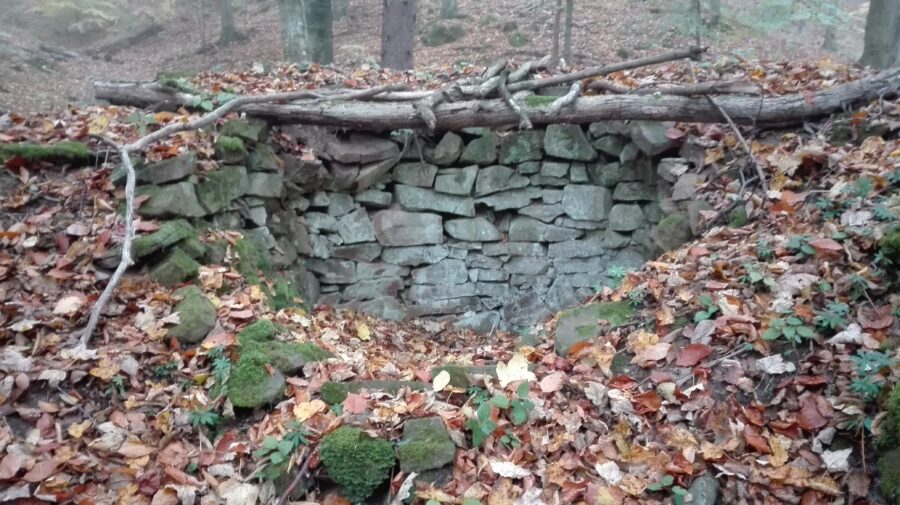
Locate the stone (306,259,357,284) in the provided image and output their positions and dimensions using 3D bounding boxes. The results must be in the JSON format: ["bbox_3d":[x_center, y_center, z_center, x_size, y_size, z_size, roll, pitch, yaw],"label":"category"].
[{"bbox_3d":[-0.718,0.115,3.900,0.295,0.147,0.200,-1,9,-10],"label":"stone"}]

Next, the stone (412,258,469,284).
[{"bbox_3d":[-0.061,0.122,4.130,0.346,0.162,0.220,0,11,0],"label":"stone"}]

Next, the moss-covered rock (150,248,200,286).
[{"bbox_3d":[-1.211,0.066,2.840,0.214,0.156,0.180,-1,9,-10],"label":"moss-covered rock"}]

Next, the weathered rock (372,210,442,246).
[{"bbox_3d":[-0.252,-0.146,3.910,0.425,0.204,0.220,1,9,0],"label":"weathered rock"}]

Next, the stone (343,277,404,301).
[{"bbox_3d":[-0.437,0.206,3.678,0.344,0.133,0.210,0,12,0],"label":"stone"}]

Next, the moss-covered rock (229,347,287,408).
[{"bbox_3d":[-0.631,0.408,2.190,0.195,0.190,0.200,0,3,0],"label":"moss-covered rock"}]

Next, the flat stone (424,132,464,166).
[{"bbox_3d":[-0.030,-0.553,3.491,0.211,0.160,0.200,0,12,0],"label":"flat stone"}]

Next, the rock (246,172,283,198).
[{"bbox_3d":[-0.850,-0.307,3.031,0.165,0.120,0.180,0,3,0],"label":"rock"}]

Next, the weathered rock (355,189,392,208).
[{"bbox_3d":[-0.421,-0.297,3.546,0.204,0.108,0.160,0,12,0],"label":"weathered rock"}]

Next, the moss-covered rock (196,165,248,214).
[{"bbox_3d":[-1.294,-0.358,3.663,0.284,0.276,0.240,-4,12,-18],"label":"moss-covered rock"}]

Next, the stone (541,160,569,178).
[{"bbox_3d":[0.658,-0.522,4.053,0.171,0.111,0.150,0,11,0],"label":"stone"}]

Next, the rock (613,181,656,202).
[{"bbox_3d":[1.018,-0.337,3.553,0.236,0.118,0.190,0,12,0],"label":"rock"}]

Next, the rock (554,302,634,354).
[{"bbox_3d":[0.607,0.315,2.705,0.319,0.190,0.260,0,12,0],"label":"rock"}]

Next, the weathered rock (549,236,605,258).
[{"bbox_3d":[0.811,-0.032,4.128,0.346,0.137,0.220,0,11,0],"label":"weathered rock"}]

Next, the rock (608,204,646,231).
[{"bbox_3d":[0.987,-0.195,3.583,0.206,0.141,0.190,0,12,0],"label":"rock"}]

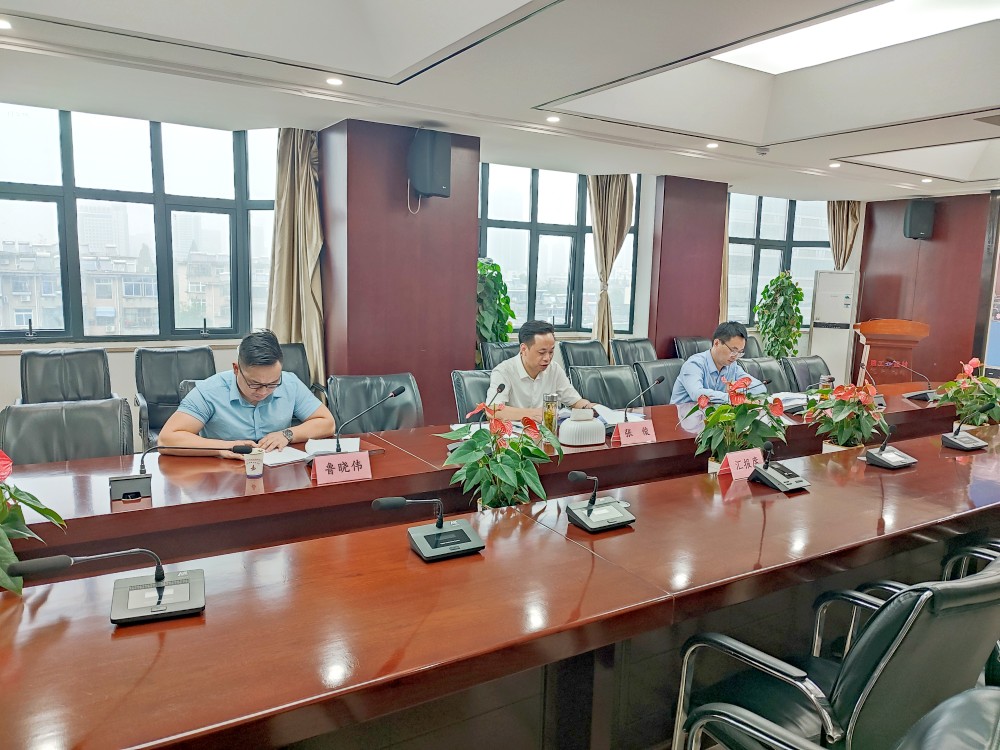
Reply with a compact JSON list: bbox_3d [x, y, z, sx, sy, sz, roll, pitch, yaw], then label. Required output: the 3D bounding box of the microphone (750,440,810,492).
[{"bbox_3d":[1.075,0.335,2.797,0.221,0.194,0.166,-3,9,-31],"label":"microphone"}]

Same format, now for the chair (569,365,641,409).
[{"bbox_3d":[0.778,0.457,4.524,0.580,0.960,0.620,-3,9,-31],"label":"chair"}]

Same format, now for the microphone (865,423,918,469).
[{"bbox_3d":[1.611,0.283,2.975,0.370,0.222,0.237,-3,9,-31],"label":"microphone"}]

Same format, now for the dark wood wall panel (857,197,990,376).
[{"bbox_3d":[5.174,-0.863,8.979,0.100,2.575,1.510,-3,9,-31],"label":"dark wood wall panel"}]

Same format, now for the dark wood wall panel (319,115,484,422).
[{"bbox_3d":[-0.767,-0.552,5.556,1.010,2.500,0.600,-3,9,-31],"label":"dark wood wall panel"}]

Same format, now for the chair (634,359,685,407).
[{"bbox_3d":[1.133,0.439,4.471,0.570,0.991,0.600,-3,9,-31],"label":"chair"}]

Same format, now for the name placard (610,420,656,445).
[{"bbox_3d":[0.649,0.271,3.484,0.205,0.103,0.091,-3,9,-31],"label":"name placard"}]

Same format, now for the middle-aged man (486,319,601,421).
[{"bbox_3d":[0.181,0.329,4.002,0.640,1.279,0.800,-3,9,-31],"label":"middle-aged man"}]

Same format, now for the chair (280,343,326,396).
[{"bbox_3d":[-1.588,0.271,5.382,0.580,0.950,0.620,-3,9,-31],"label":"chair"}]

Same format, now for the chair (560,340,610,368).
[{"bbox_3d":[0.793,0.241,5.880,0.570,0.991,0.600,-3,9,-31],"label":"chair"}]

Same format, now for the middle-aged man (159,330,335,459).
[{"bbox_3d":[-1.103,0.413,3.170,0.700,1.261,0.800,-3,9,-31],"label":"middle-aged man"}]

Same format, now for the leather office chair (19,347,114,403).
[{"bbox_3d":[-2.462,0.380,4.145,0.570,0.991,0.600,-3,9,-31],"label":"leather office chair"}]

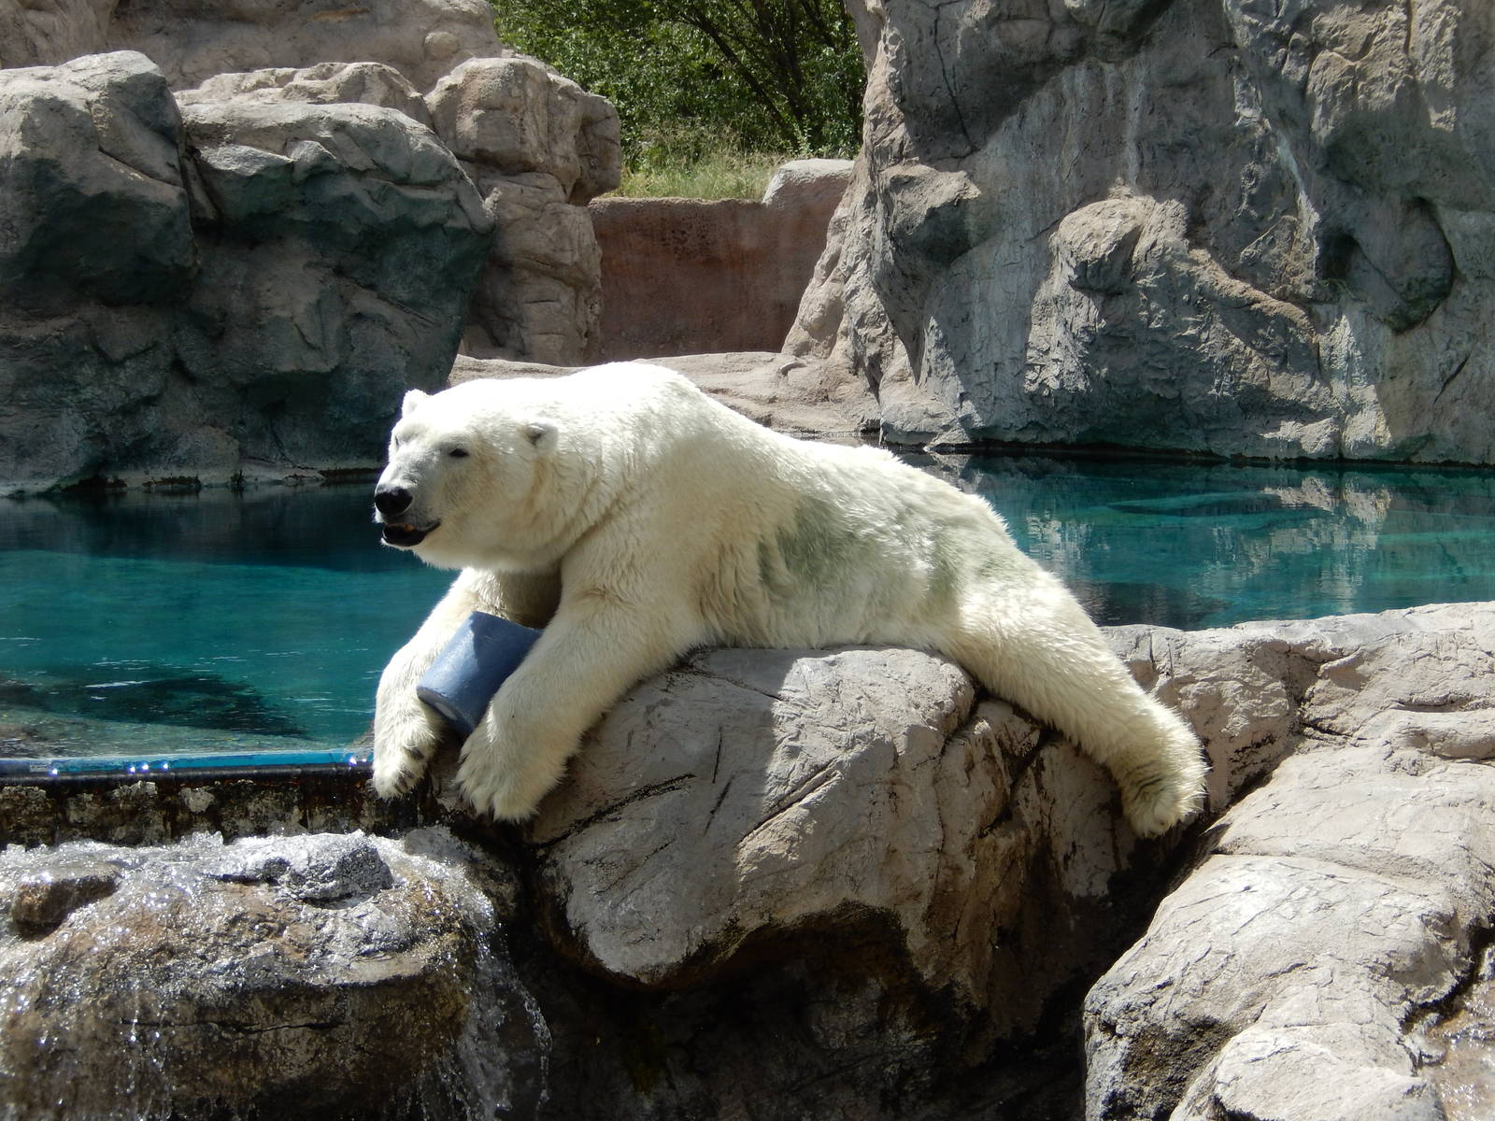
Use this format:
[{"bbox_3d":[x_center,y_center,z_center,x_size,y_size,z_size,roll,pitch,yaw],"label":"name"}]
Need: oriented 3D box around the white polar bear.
[{"bbox_3d":[0.094,0.091,10.200,2.000,1.100,0.830,-3,7,-23],"label":"white polar bear"}]

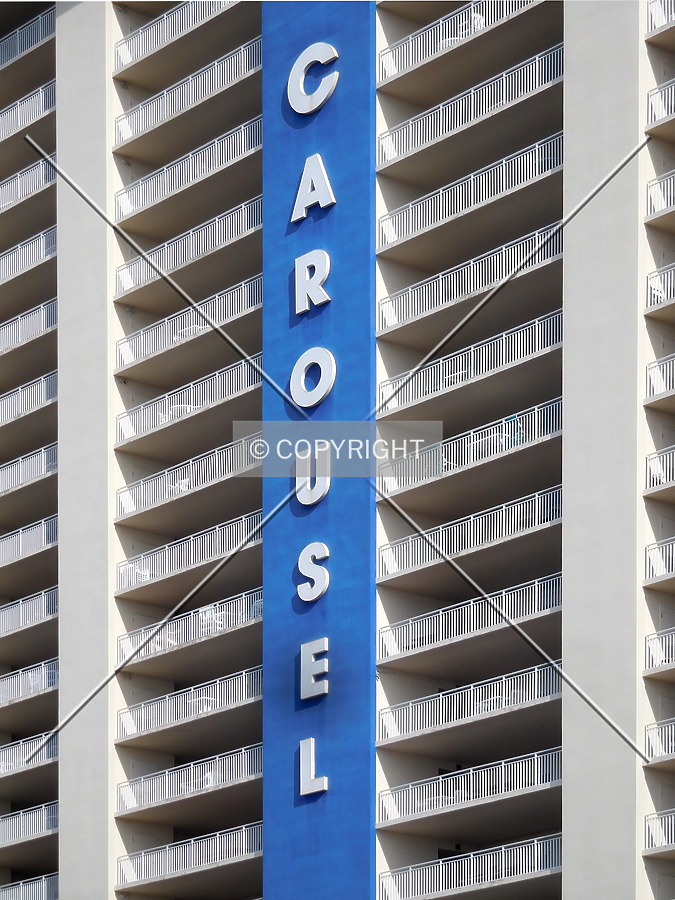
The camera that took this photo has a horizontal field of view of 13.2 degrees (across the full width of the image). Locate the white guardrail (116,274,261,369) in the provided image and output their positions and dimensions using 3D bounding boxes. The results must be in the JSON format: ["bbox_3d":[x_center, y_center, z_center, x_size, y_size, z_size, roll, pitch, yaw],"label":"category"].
[{"bbox_3d":[-5.273,-4.607,104.786,0.100,1.070,8.915,15,-24,-38],"label":"white guardrail"}]

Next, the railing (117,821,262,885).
[{"bbox_3d":[-5.214,14.417,103.804,0.120,1.050,9.037,14,-23,-37],"label":"railing"}]

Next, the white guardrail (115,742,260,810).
[{"bbox_3d":[-5.214,11.726,103.804,0.120,1.050,9.037,14,-23,-37],"label":"white guardrail"}]

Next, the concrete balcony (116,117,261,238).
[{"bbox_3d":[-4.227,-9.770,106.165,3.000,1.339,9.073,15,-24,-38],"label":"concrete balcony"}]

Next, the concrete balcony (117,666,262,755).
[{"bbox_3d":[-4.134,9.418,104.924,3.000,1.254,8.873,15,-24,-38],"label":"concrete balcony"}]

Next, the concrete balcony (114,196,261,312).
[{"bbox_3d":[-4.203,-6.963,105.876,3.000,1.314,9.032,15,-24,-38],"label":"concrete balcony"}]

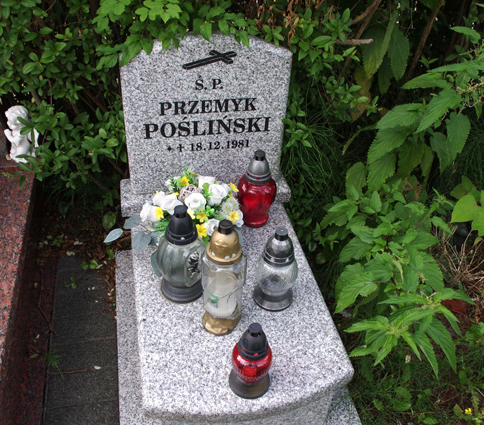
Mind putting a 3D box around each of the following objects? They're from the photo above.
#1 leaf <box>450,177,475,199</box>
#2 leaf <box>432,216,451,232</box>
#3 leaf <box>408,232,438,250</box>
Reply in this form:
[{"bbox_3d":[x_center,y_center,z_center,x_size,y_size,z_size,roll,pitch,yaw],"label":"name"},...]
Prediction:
[{"bbox_3d":[0.845,-0.088,1.837,0.090,0.025,0.077,-36,62,-7],"label":"leaf"},{"bbox_3d":[0.629,0.038,1.499,0.027,0.015,0.069,-37,61,-10],"label":"leaf"},{"bbox_3d":[0.563,0.088,1.480,0.089,0.020,0.066,1,61,11],"label":"leaf"}]

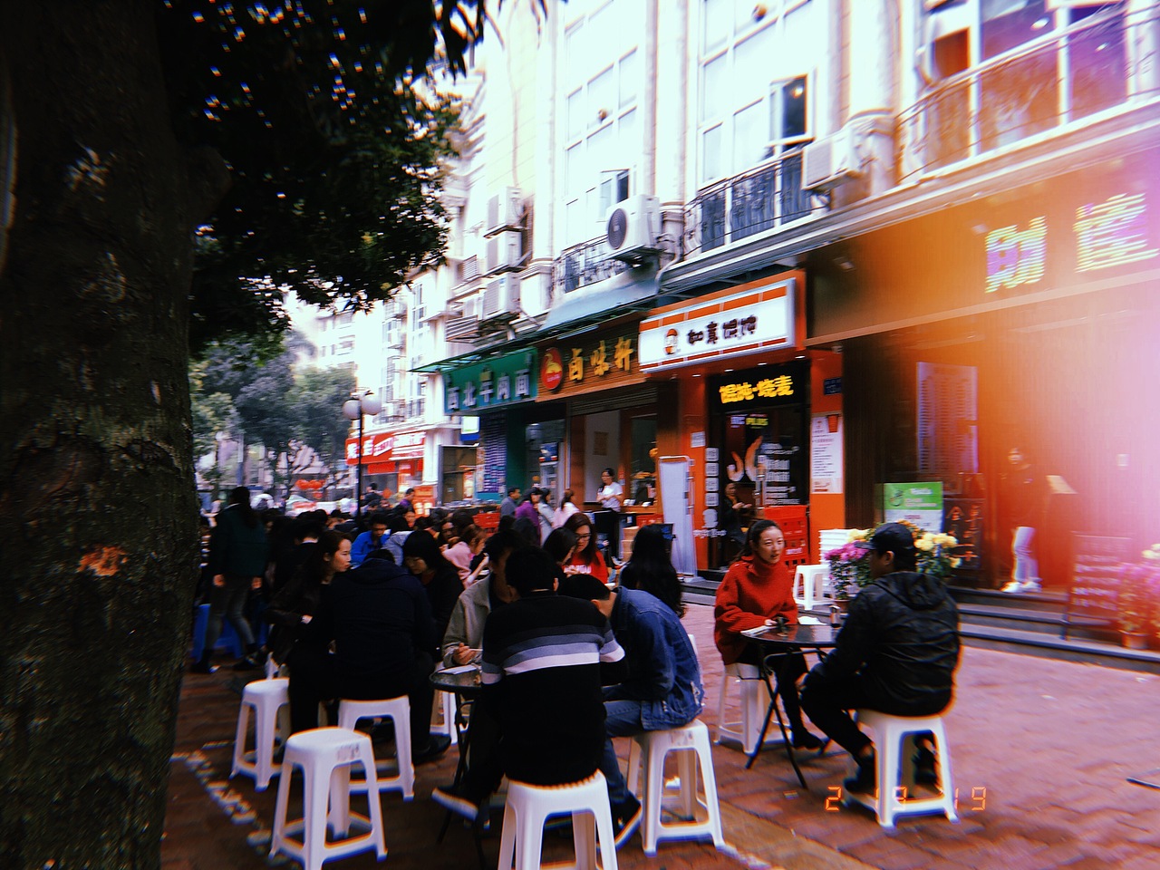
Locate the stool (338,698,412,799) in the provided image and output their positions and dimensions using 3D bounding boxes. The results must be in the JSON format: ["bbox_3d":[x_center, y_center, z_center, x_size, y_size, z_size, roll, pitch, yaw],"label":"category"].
[{"bbox_3d":[-1.025,1.541,4.815,0.360,0.470,0.360,1,-4,-15],"label":"stool"}]

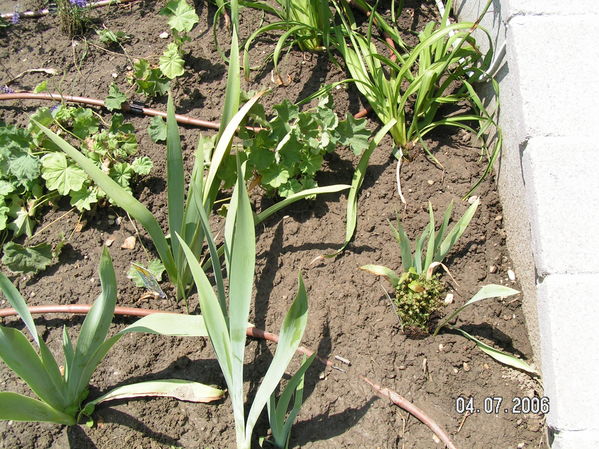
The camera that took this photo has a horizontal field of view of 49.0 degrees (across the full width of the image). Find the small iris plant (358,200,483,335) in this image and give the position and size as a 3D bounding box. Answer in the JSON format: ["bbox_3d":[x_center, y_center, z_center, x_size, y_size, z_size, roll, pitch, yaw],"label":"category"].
[{"bbox_3d":[0.244,0.082,1.325,0.242,0.180,0.217,0,54,0],"label":"small iris plant"}]

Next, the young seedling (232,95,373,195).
[{"bbox_3d":[0.009,-0.185,1.516,0.309,0.190,0.215,0,54,0],"label":"young seedling"}]

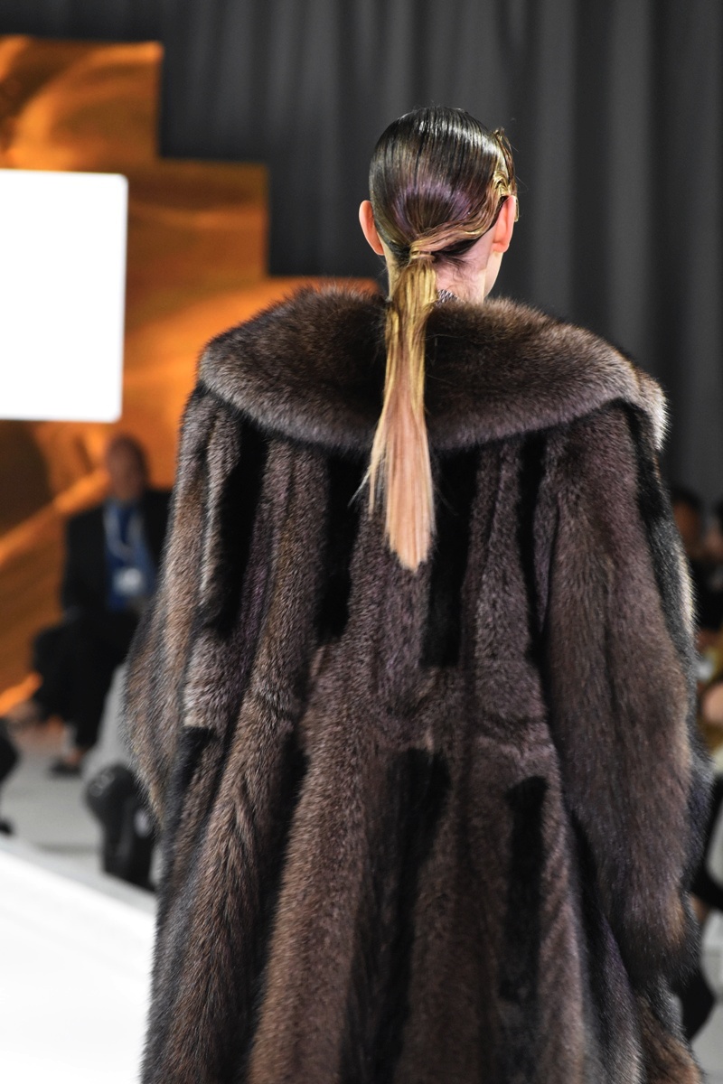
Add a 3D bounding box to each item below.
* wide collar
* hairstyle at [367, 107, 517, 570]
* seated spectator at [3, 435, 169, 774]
[{"bbox_3d":[0.081,-0.191,7.420,0.530,0.210,0.380,2,2,15],"label":"wide collar"},{"bbox_3d":[0.090,-0.229,7.380,0.180,0.525,0.240,2,2,16],"label":"hairstyle"},{"bbox_3d":[-0.997,0.234,24.400,0.620,1.300,0.850,3,2,30],"label":"seated spectator"}]

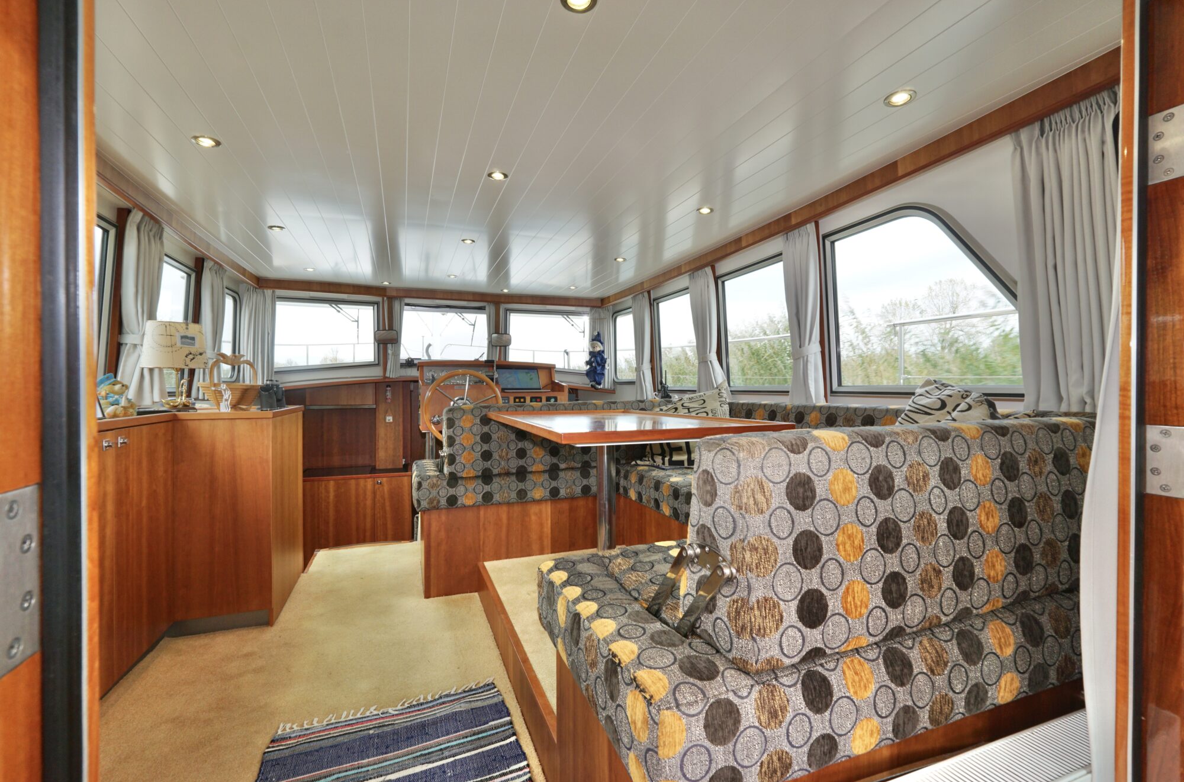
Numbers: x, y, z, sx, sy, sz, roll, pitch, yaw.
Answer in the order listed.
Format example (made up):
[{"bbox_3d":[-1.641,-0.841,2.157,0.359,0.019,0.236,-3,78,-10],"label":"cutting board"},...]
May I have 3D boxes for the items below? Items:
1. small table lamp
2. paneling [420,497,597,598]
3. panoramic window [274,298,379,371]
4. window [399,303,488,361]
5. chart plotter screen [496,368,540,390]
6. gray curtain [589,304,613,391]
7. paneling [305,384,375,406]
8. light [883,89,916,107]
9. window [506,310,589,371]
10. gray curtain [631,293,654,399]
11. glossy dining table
[{"bbox_3d":[-1.793,-0.103,2.131,0.230,0.385,0.230,0,0,-23],"label":"small table lamp"},{"bbox_3d":[-0.350,0.783,2.541,0.980,0.415,0.040,0,0,-23],"label":"paneling"},{"bbox_3d":[-2.342,-0.489,4.361,0.850,0.650,0.050,0,0,-27],"label":"panoramic window"},{"bbox_3d":[-1.409,-0.523,4.760,0.860,0.610,0.050,0,0,-21],"label":"window"},{"bbox_3d":[-0.575,-0.091,3.848,0.320,0.200,0.030,0,-35,-23],"label":"chart plotter screen"},{"bbox_3d":[0.102,-0.443,5.141,0.280,0.880,0.120,0,0,-13],"label":"gray curtain"},{"bbox_3d":[-2.008,0.030,3.951,0.510,0.165,0.030,0,0,-23],"label":"paneling"},{"bbox_3d":[0.985,-0.944,1.579,0.088,0.030,0.088,0,0,-23],"label":"light"},{"bbox_3d":[-0.441,-0.491,5.064,0.890,0.635,0.050,0,0,-17],"label":"window"},{"bbox_3d":[0.436,-0.379,4.218,0.100,0.930,0.300,0,0,-23],"label":"gray curtain"},{"bbox_3d":[0.072,0.485,2.039,0.800,0.745,1.150,0,0,-23],"label":"glossy dining table"}]

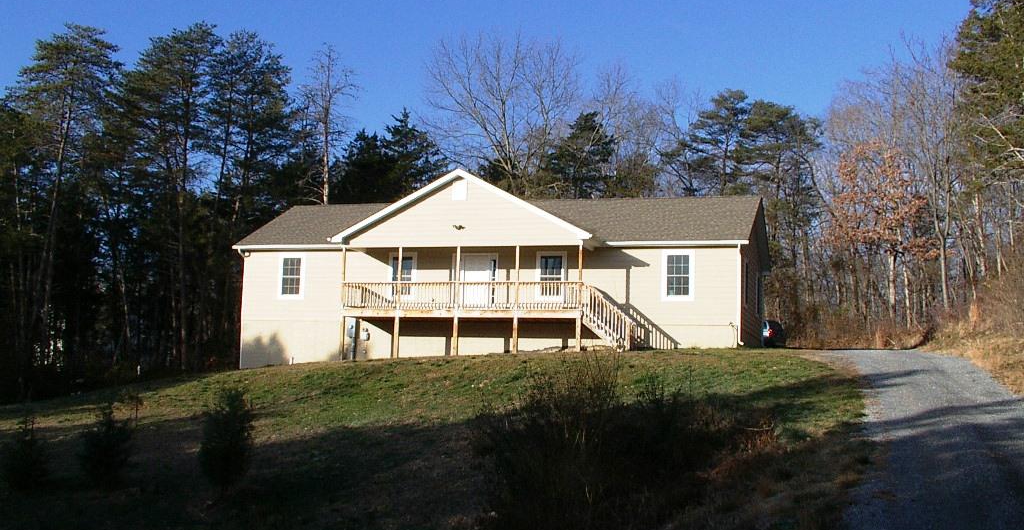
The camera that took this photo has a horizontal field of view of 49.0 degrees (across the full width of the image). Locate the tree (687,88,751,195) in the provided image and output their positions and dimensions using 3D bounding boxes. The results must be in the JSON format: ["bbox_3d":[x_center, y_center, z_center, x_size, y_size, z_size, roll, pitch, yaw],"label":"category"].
[{"bbox_3d":[11.407,-2.365,61.194,3.900,14.720,3.900,2,-6,0],"label":"tree"}]

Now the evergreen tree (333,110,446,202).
[{"bbox_3d":[-6.002,-1.523,53.345,5.600,11.970,5.200,2,-6,0],"label":"evergreen tree"}]

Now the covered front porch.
[{"bbox_3d":[-0.761,1.314,38.904,10.450,4.050,1.950,0,-7,17],"label":"covered front porch"}]

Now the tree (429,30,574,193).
[{"bbox_3d":[-0.773,-3.750,57.086,7.800,16.700,7.300,2,-6,0],"label":"tree"}]

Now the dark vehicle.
[{"bbox_3d":[11.686,3.507,52.291,1.780,1.480,4.500,0,-7,17],"label":"dark vehicle"}]

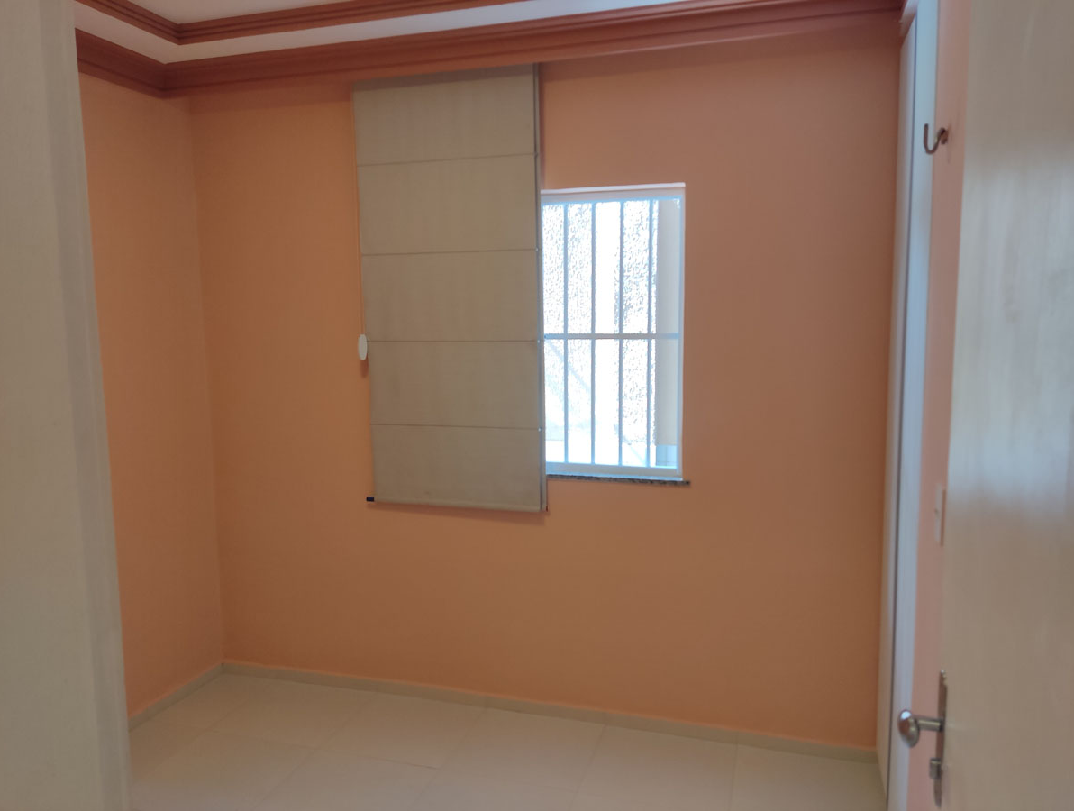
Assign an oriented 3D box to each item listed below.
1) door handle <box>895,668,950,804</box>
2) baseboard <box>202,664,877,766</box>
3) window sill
[{"bbox_3d":[0.484,0.426,0.990,0.054,0.164,0.060,1,6,17],"label":"door handle"},{"bbox_3d":[-0.106,1.184,3.081,2.668,0.051,0.012,1,6,17],"label":"baseboard"},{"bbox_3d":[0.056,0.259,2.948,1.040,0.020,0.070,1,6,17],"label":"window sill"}]

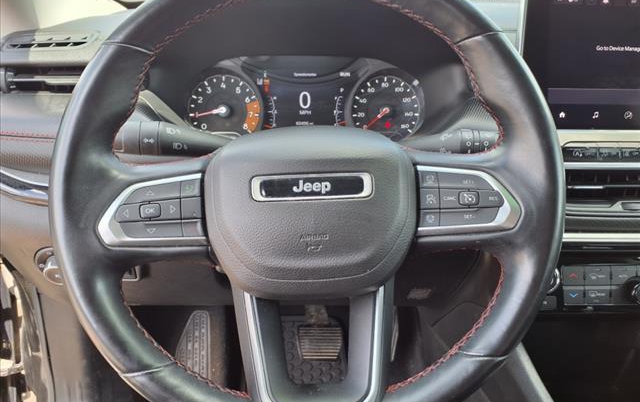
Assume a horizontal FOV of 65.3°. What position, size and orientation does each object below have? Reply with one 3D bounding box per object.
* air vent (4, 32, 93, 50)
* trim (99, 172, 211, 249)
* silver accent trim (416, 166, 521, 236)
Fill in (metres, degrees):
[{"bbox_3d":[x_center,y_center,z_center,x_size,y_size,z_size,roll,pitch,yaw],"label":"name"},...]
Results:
[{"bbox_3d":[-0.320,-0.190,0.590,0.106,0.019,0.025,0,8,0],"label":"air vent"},{"bbox_3d":[-0.130,0.007,0.385,0.083,0.053,0.015,-2,-3,-1],"label":"trim"},{"bbox_3d":[0.114,0.000,0.383,0.079,0.052,0.015,-2,-3,-1],"label":"silver accent trim"}]

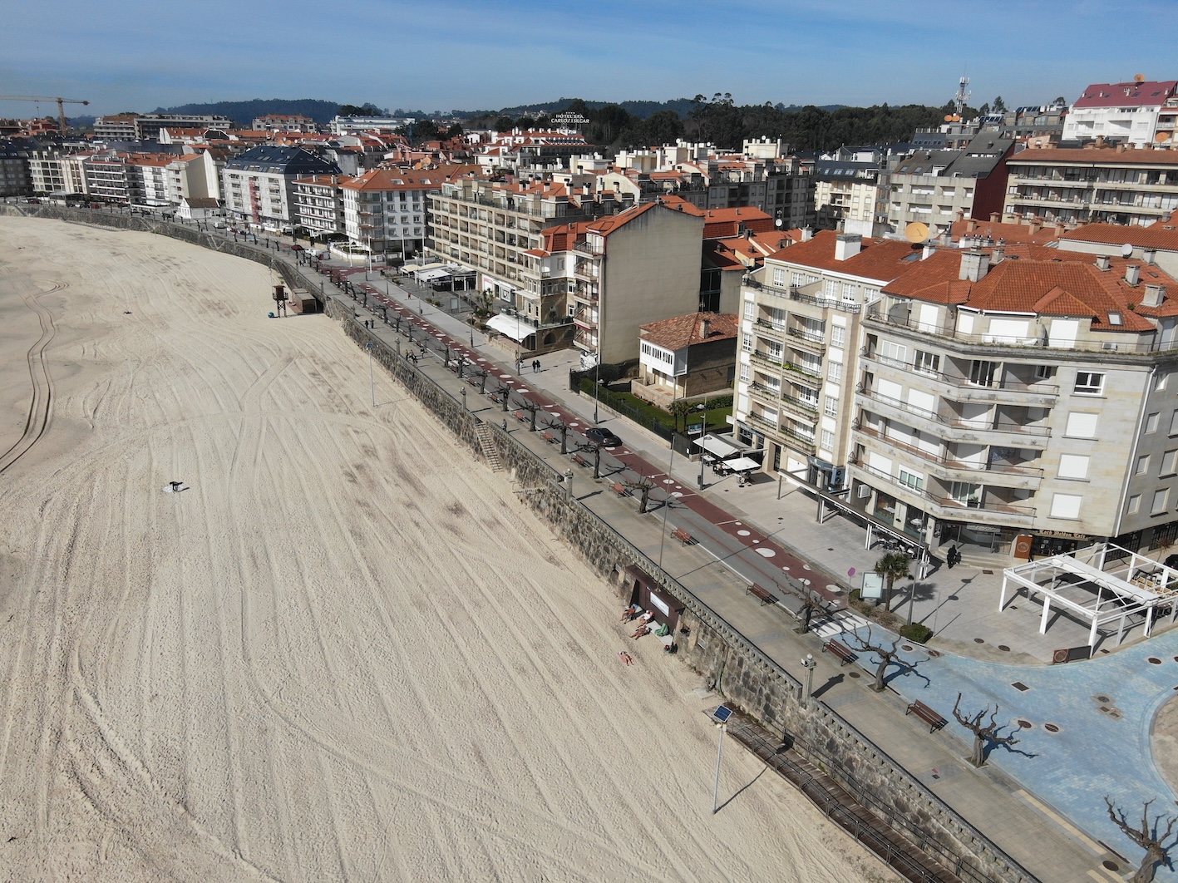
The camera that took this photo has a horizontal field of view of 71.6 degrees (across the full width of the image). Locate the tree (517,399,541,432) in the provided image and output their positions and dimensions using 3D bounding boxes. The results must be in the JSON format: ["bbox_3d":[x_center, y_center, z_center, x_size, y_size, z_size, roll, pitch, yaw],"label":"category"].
[{"bbox_3d":[-6.518,-2.807,88.453,2.631,3.742,2.631,0,20,0],"label":"tree"}]

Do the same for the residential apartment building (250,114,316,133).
[{"bbox_3d":[-161.609,-166.946,435.662,31.500,16.000,16.000,-3,21,-9],"label":"residential apartment building"}]

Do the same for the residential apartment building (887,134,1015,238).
[{"bbox_3d":[65.244,-42.087,146.348,16.000,25.000,16.000,-14,25,-34],"label":"residential apartment building"}]

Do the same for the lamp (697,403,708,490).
[{"bbox_3d":[9.660,0.407,70.072,0.900,8.132,0.600,-11,23,-27],"label":"lamp"}]

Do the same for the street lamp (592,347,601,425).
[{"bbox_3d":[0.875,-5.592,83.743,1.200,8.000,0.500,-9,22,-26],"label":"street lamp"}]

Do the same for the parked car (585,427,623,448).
[{"bbox_3d":[1.483,-0.894,82.930,1.800,1.450,4.300,-11,23,-27],"label":"parked car"}]

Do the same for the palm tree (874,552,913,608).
[{"bbox_3d":[19.671,9.224,52.629,2.300,4.000,2.300,7,22,19],"label":"palm tree"}]

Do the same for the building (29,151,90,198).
[{"bbox_3d":[-226.674,-118.043,360.644,37.000,18.000,15.000,11,23,26],"label":"building"}]

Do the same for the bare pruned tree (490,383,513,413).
[{"bbox_3d":[-10.269,-5.101,94.876,2.506,3.420,2.506,0,20,0],"label":"bare pruned tree"}]

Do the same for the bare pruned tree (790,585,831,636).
[{"bbox_3d":[12.933,10.120,48.789,2.100,3.050,2.300,-9,22,-26],"label":"bare pruned tree"}]

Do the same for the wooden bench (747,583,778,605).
[{"bbox_3d":[11.413,10.169,54.688,0.650,0.750,1.700,-11,23,-27],"label":"wooden bench"}]

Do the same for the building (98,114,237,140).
[{"bbox_3d":[-259.048,-190.912,498.000,75.000,18.500,19.000,-1,21,-2],"label":"building"}]

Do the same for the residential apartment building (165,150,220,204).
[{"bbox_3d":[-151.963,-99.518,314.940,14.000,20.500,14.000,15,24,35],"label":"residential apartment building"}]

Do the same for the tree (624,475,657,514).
[{"bbox_3d":[4.047,4.294,64.180,2.400,3.100,2.400,-9,22,-26],"label":"tree"}]

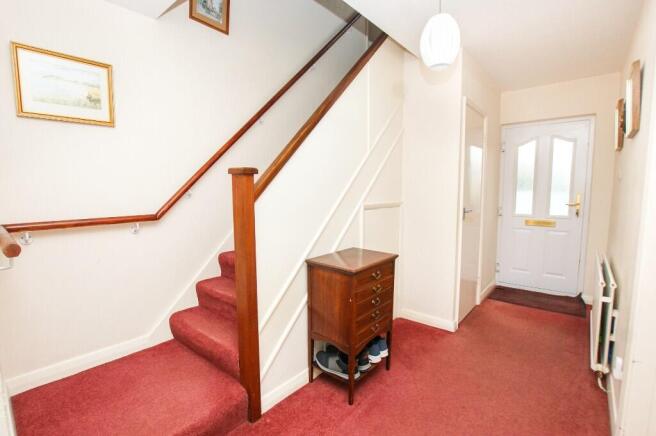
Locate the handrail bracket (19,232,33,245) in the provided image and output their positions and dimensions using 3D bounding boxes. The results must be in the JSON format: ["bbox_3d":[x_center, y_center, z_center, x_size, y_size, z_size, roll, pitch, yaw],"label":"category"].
[{"bbox_3d":[-1.543,0.105,1.393,0.060,0.060,0.047,4,7,43],"label":"handrail bracket"}]

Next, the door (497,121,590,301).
[{"bbox_3d":[2.561,-0.116,3.309,0.800,1.970,0.060,3,6,36],"label":"door"}]

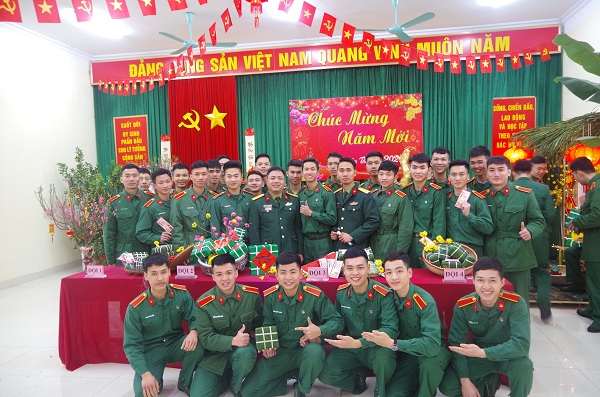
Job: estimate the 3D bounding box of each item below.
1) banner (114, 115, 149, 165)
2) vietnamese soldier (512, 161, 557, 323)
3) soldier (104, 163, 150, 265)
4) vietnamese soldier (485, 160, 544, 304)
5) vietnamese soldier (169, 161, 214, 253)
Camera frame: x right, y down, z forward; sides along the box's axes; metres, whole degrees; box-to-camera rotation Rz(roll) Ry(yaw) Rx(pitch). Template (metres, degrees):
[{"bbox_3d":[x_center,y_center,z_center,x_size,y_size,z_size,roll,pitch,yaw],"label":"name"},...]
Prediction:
[{"bbox_3d":[-3.339,-1.126,8.896,0.702,0.987,0.040,-1,2,10],"label":"banner"},{"bbox_3d":[2.420,0.436,4.734,0.510,1.690,0.420,-1,2,12],"label":"vietnamese soldier"},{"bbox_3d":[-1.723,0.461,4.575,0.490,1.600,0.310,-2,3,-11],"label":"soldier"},{"bbox_3d":[1.760,0.507,3.684,0.540,1.700,0.360,0,3,36],"label":"vietnamese soldier"},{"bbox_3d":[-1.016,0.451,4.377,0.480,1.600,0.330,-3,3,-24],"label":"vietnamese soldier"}]

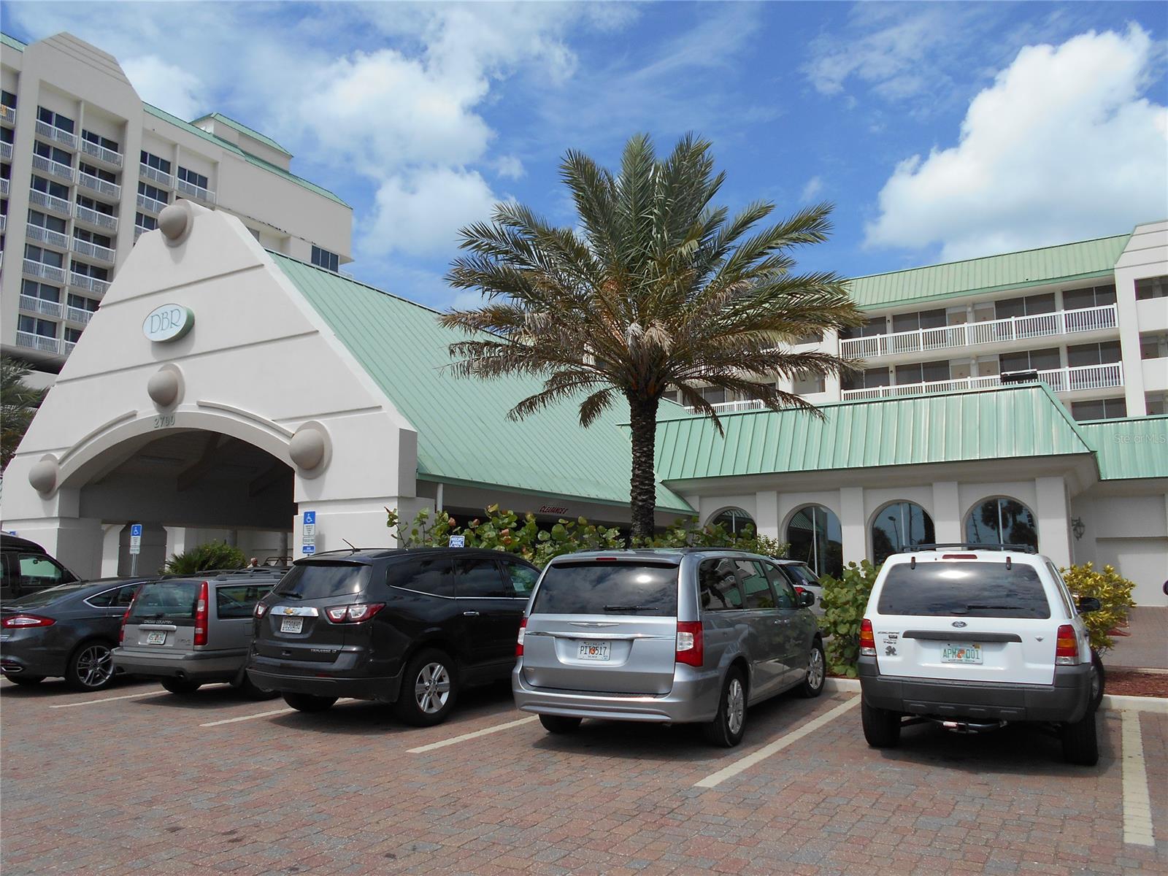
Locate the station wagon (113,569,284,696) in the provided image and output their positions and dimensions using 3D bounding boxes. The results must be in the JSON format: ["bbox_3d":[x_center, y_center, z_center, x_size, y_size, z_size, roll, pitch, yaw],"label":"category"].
[{"bbox_3d":[-4.005,2.638,12.222,1.790,1.540,4.730,-4,-9,26],"label":"station wagon"}]

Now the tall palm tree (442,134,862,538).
[{"bbox_3d":[1.100,-0.856,15.124,7.000,9.000,7.000,-5,-9,31],"label":"tall palm tree"}]

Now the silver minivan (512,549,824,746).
[{"bbox_3d":[1.198,2.160,9.761,1.998,1.750,5.150,-4,-9,27],"label":"silver minivan"}]

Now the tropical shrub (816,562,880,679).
[{"bbox_3d":[3.765,2.421,11.937,1.350,1.600,1.250,-5,-9,31],"label":"tropical shrub"}]

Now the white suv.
[{"bbox_3d":[4.009,1.996,8.769,1.800,1.770,4.440,-5,-9,28],"label":"white suv"}]

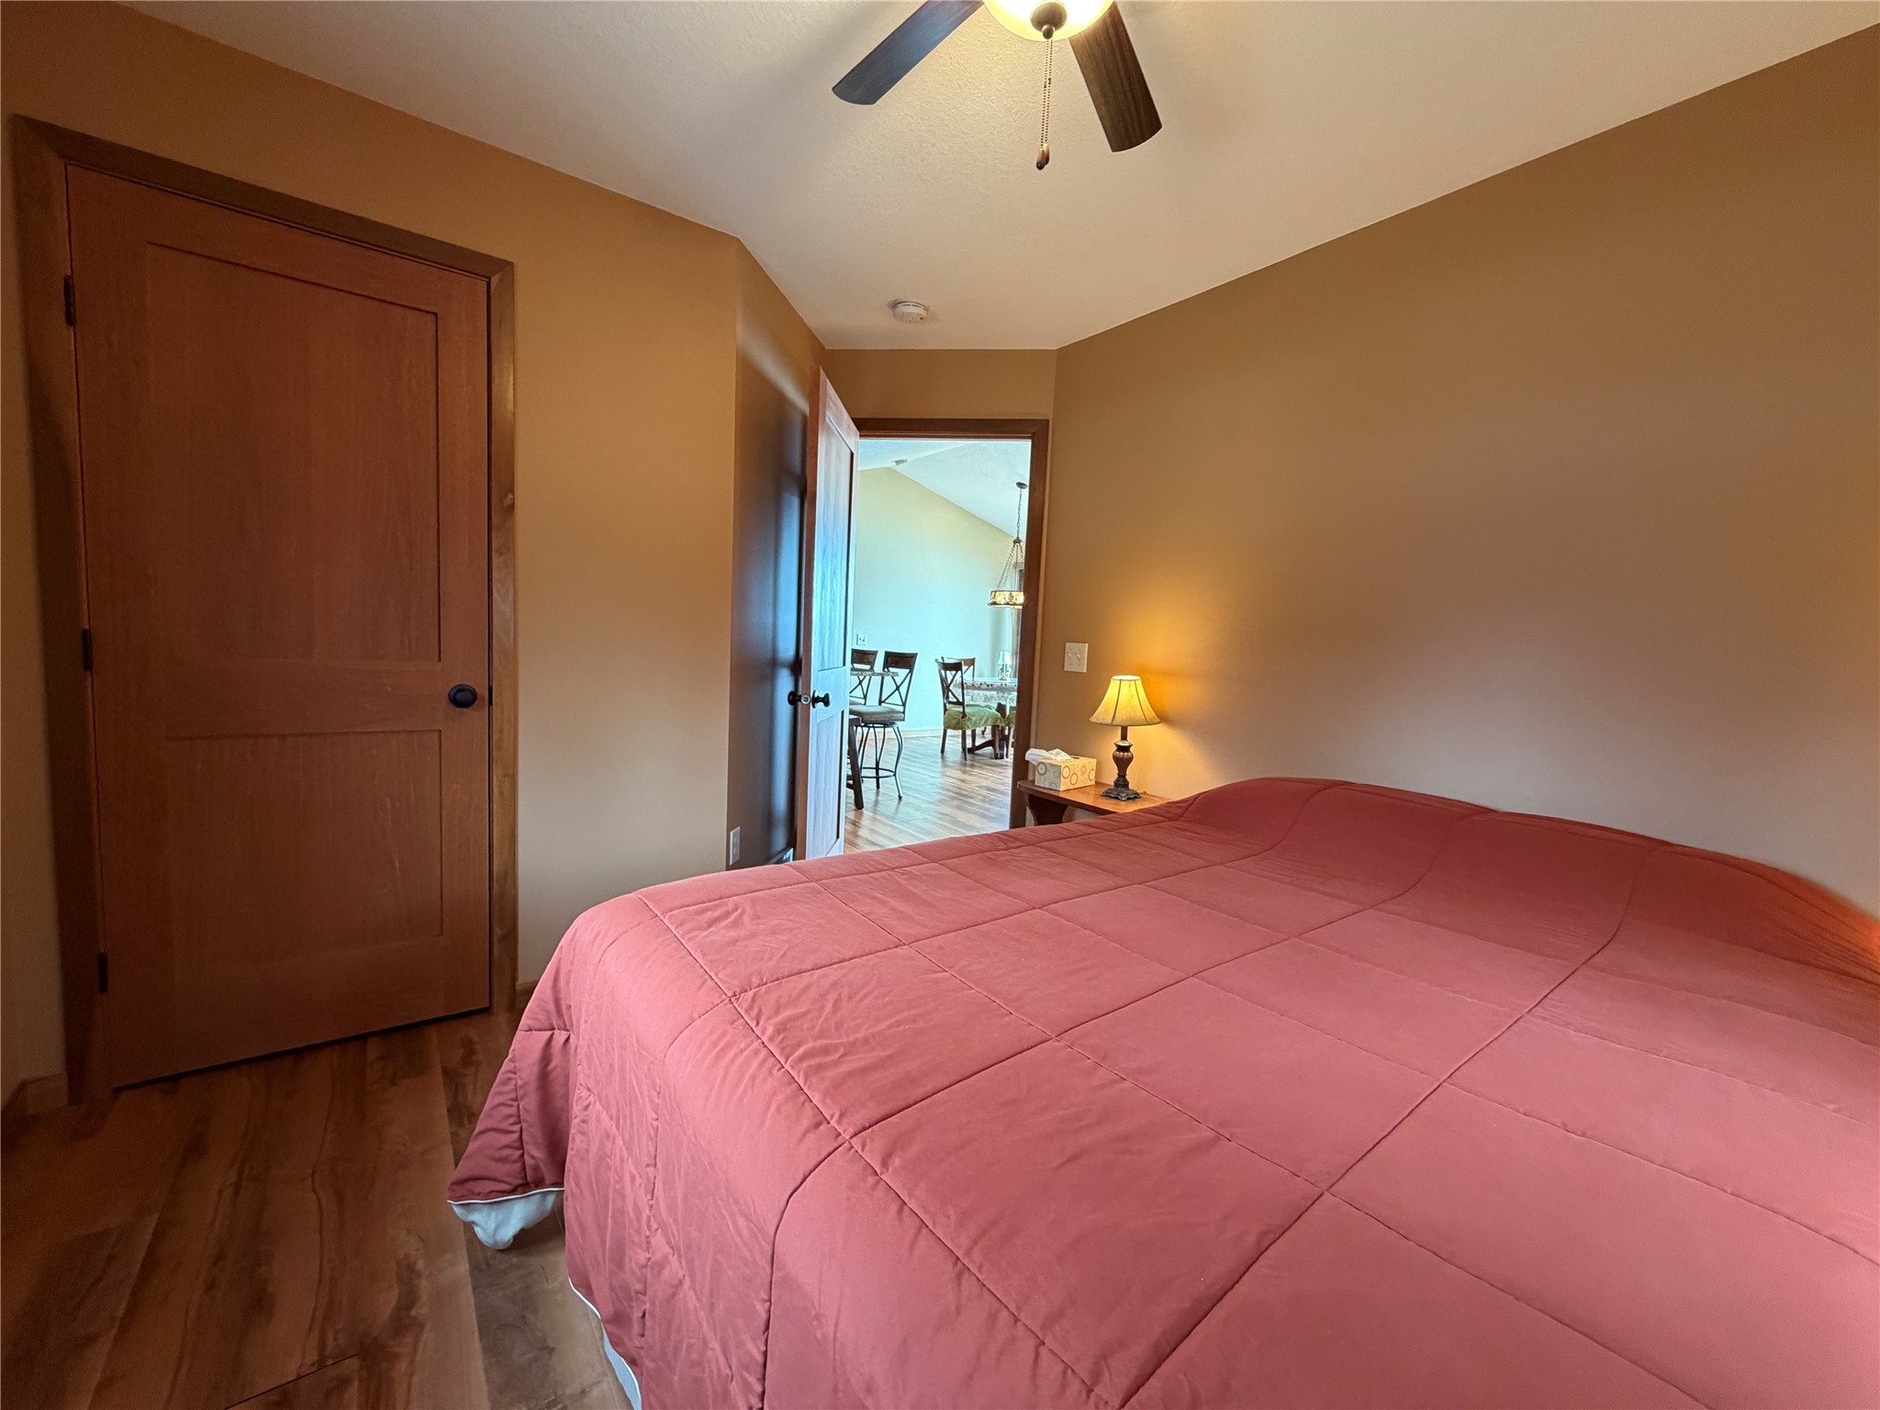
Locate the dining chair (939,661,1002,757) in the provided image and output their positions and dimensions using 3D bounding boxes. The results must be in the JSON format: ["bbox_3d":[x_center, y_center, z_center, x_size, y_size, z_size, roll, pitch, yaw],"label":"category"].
[{"bbox_3d":[0.286,0.043,7.511,0.510,0.955,0.455,-1,6,-37],"label":"dining chair"}]

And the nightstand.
[{"bbox_3d":[0.587,0.625,2.906,0.360,0.583,0.630,-1,6,-37],"label":"nightstand"}]

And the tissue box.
[{"bbox_3d":[0.502,0.269,3.010,0.230,0.100,0.120,-2,7,-44],"label":"tissue box"}]

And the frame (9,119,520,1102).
[{"bbox_3d":[-1.586,-0.151,1.927,0.888,2.105,0.100,-1,6,-37],"label":"frame"}]

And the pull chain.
[{"bbox_3d":[0.170,-0.968,1.222,0.026,0.207,0.026,3,5,8],"label":"pull chain"}]

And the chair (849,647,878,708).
[{"bbox_3d":[-0.812,0.077,5.996,0.490,1.040,0.440,-1,6,-37],"label":"chair"}]

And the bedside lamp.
[{"bbox_3d":[0.690,0.118,2.828,0.270,0.450,0.270,-1,6,-37],"label":"bedside lamp"}]

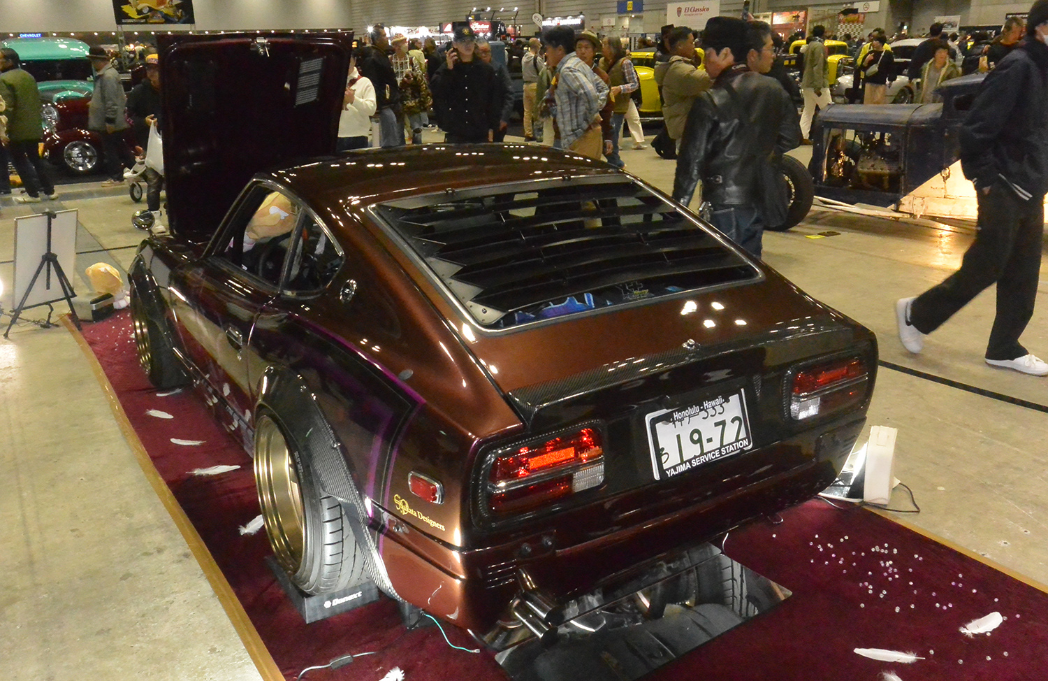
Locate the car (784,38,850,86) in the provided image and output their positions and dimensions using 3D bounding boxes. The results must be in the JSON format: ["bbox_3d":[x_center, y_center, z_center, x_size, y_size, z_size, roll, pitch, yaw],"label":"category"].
[{"bbox_3d":[8.255,-7.182,22.628,1.680,1.600,3.950,-12,22,-29],"label":"car"}]

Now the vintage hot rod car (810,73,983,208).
[{"bbox_3d":[3.711,-1.565,7.087,3.350,1.380,1.600,15,25,39],"label":"vintage hot rod car"}]

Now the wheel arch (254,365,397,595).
[{"bbox_3d":[-0.654,0.372,2.464,0.170,0.535,1.010,-12,22,-29],"label":"wheel arch"}]

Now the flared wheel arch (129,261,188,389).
[{"bbox_3d":[-1.946,-0.185,4.417,0.180,0.490,0.920,-12,22,-29],"label":"flared wheel arch"}]

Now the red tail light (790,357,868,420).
[{"bbox_3d":[0.849,0.121,2.372,0.300,0.132,0.065,-12,12,-29],"label":"red tail light"}]

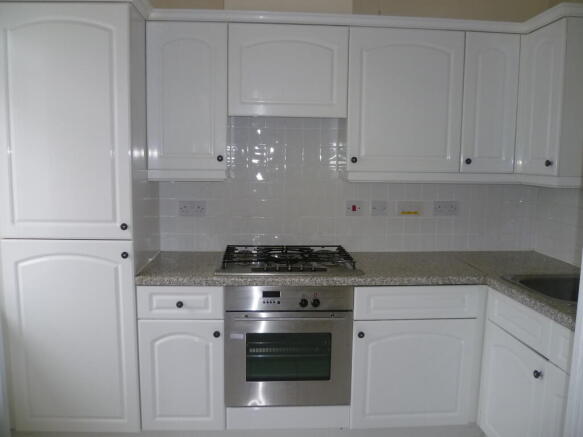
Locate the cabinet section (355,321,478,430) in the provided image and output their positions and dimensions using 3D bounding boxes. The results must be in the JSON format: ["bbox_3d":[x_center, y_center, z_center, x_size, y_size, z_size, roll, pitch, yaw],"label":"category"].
[{"bbox_3d":[0.578,0.717,2.545,0.603,0.550,0.540,0,7,-3],"label":"cabinet section"}]

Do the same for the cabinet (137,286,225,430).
[{"bbox_3d":[-0.526,0.630,2.491,0.396,0.706,0.580,0,7,-3],"label":"cabinet"}]

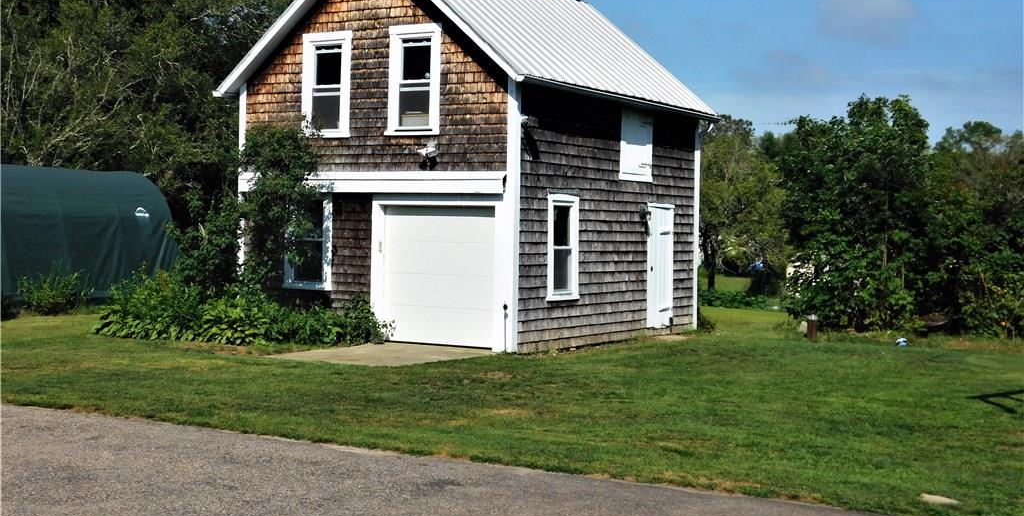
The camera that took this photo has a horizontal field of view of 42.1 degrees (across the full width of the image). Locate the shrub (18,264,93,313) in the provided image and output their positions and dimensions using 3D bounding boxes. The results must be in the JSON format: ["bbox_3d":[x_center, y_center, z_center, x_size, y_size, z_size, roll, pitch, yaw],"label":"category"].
[{"bbox_3d":[-8.995,0.582,26.191,1.350,0.950,1.200,1,1,0],"label":"shrub"}]

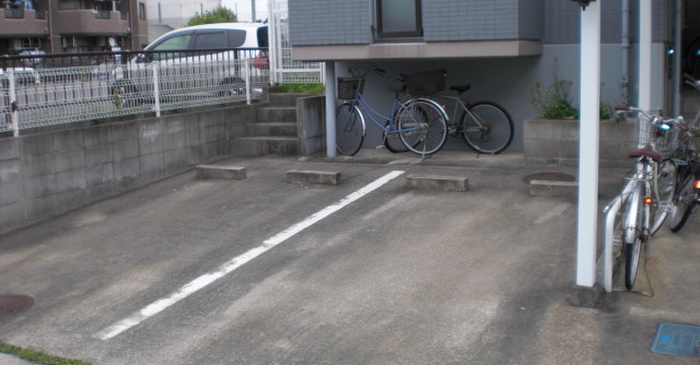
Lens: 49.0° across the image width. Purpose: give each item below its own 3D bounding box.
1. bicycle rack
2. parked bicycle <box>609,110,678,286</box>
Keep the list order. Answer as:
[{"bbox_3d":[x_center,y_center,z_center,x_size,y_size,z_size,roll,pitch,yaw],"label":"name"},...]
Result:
[{"bbox_3d":[1.770,0.326,5.066,0.060,0.600,0.750,4,11,28],"label":"bicycle rack"},{"bbox_3d":[2.022,0.068,5.203,0.560,1.040,1.770,4,11,27],"label":"parked bicycle"}]

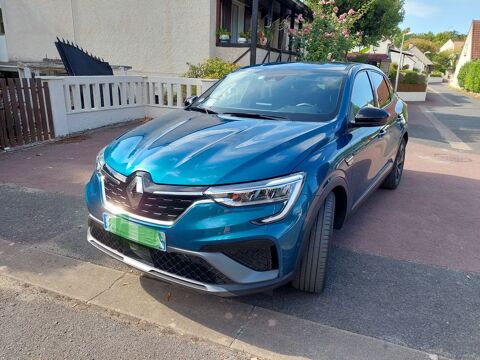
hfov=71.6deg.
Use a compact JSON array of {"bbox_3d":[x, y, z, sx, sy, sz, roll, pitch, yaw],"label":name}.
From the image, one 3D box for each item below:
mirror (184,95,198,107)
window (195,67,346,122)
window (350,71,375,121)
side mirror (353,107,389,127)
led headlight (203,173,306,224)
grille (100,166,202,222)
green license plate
[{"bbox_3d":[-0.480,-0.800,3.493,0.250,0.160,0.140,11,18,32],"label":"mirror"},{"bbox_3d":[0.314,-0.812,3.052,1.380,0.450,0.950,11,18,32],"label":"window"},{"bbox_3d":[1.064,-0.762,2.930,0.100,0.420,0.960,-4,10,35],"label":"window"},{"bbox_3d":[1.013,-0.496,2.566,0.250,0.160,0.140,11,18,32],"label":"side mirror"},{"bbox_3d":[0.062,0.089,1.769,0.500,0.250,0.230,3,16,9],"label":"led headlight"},{"bbox_3d":[-0.569,0.073,1.907,0.860,0.250,0.130,11,18,32],"label":"grille"},{"bbox_3d":[-0.613,0.293,1.903,0.520,0.110,0.020,11,18,32],"label":"green license plate"}]

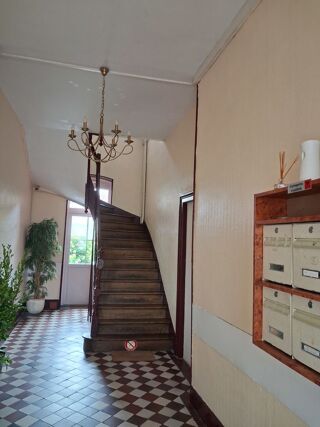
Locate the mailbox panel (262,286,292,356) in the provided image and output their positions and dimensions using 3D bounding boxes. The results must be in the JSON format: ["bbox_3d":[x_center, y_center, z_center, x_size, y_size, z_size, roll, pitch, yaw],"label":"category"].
[{"bbox_3d":[0.607,0.533,1.684,0.040,0.283,0.255,3,-5,-13],"label":"mailbox panel"}]

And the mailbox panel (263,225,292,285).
[{"bbox_3d":[0.619,0.207,1.714,0.040,0.299,0.259,3,-5,-13],"label":"mailbox panel"}]

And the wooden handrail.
[{"bbox_3d":[-1.137,0.242,5.771,0.222,3.131,2.182,3,-5,-13],"label":"wooden handrail"}]

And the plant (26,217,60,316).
[{"bbox_3d":[-2.406,1.046,6.810,0.667,1.939,0.626,3,-5,-13],"label":"plant"}]

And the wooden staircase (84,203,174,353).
[{"bbox_3d":[-0.685,0.838,6.021,1.222,2.343,2.990,3,-5,-13],"label":"wooden staircase"}]

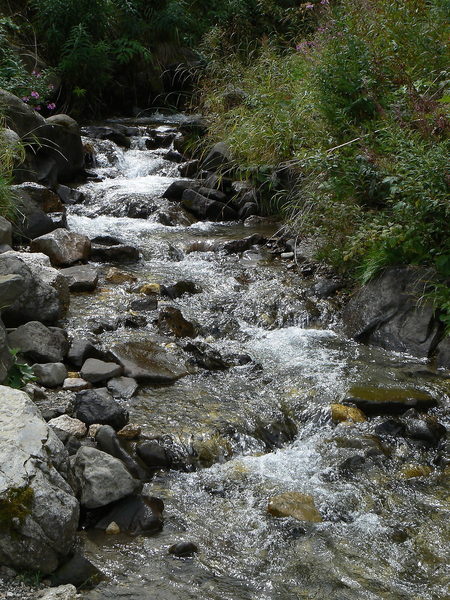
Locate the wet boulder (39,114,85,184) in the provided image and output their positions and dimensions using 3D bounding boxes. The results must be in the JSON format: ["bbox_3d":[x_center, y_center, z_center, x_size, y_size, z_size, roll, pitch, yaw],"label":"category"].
[{"bbox_3d":[-1.665,-1.532,12.000,0.468,0.690,0.500,0,12,0],"label":"wet boulder"}]

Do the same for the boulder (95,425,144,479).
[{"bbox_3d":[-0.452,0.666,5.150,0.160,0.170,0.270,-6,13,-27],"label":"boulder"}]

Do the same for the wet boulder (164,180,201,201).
[{"bbox_3d":[-0.308,-0.813,8.801,0.309,0.148,0.207,0,12,0],"label":"wet boulder"}]

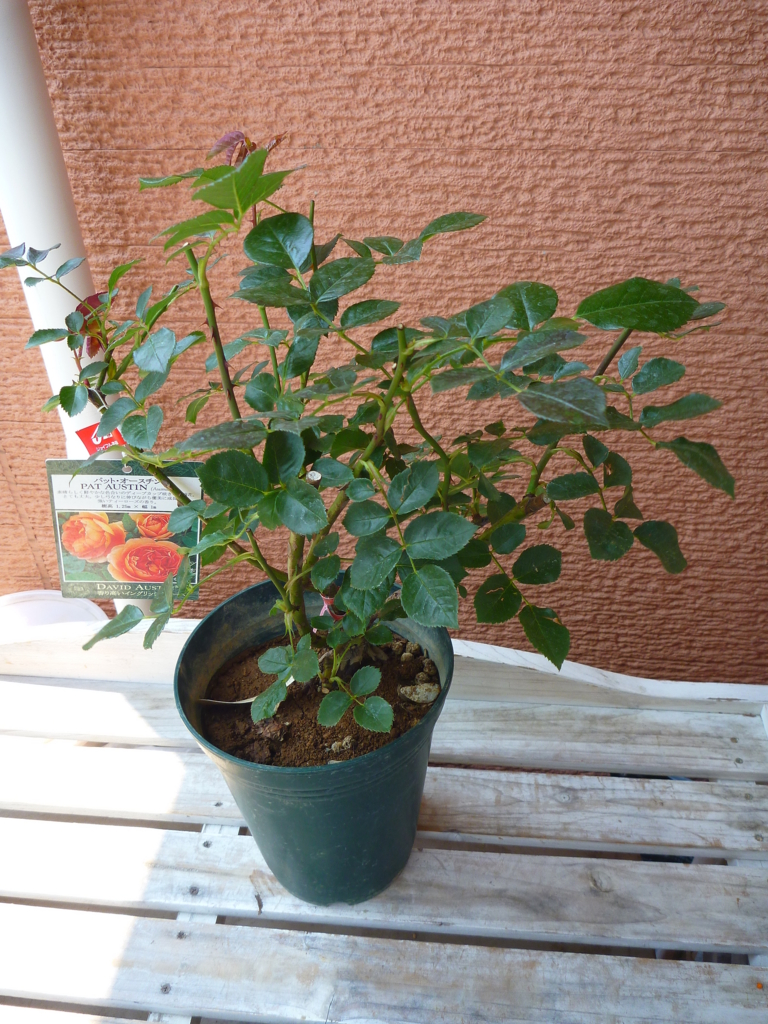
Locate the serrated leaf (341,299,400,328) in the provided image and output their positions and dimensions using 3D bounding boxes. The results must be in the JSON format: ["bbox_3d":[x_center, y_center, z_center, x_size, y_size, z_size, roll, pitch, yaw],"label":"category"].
[{"bbox_3d":[-0.007,-0.106,0.443,0.037,0.010,0.020,-28,53,-22],"label":"serrated leaf"}]

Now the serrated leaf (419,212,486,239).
[{"bbox_3d":[0.035,-0.145,0.421,0.036,0.005,0.021,-15,42,15],"label":"serrated leaf"}]

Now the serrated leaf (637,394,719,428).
[{"bbox_3d":[0.160,-0.054,0.442,0.042,0.006,0.022,-15,39,10],"label":"serrated leaf"}]

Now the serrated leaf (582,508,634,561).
[{"bbox_3d":[0.143,0.014,0.528,0.033,0.009,0.040,6,41,22],"label":"serrated leaf"}]

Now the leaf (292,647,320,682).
[{"bbox_3d":[-0.052,0.103,0.562,0.024,0.008,0.023,11,69,-25],"label":"leaf"}]

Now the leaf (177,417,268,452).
[{"bbox_3d":[-0.097,-0.046,0.495,0.055,0.008,0.033,-13,41,-21],"label":"leaf"}]

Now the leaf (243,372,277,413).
[{"bbox_3d":[-0.068,-0.066,0.462,0.022,0.005,0.023,24,66,-3],"label":"leaf"}]

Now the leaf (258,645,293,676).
[{"bbox_3d":[-0.074,0.101,0.567,0.024,0.005,0.021,11,54,11],"label":"leaf"}]

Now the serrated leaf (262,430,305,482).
[{"bbox_3d":[-0.053,-0.029,0.441,0.023,0.007,0.031,-7,70,-6],"label":"serrated leaf"}]

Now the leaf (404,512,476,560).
[{"bbox_3d":[0.033,0.014,0.469,0.043,0.006,0.028,-16,70,-6],"label":"leaf"}]

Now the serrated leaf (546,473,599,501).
[{"bbox_3d":[0.119,-0.016,0.522,0.035,0.007,0.024,2,47,-9],"label":"serrated leaf"}]

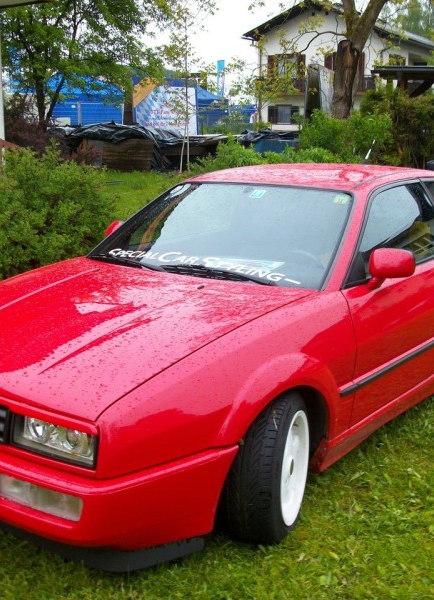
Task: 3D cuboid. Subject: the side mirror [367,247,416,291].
[{"bbox_3d":[0.745,-0.133,3.389,0.208,0.162,0.110,11,18,38],"label":"side mirror"}]

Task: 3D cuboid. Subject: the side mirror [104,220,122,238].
[{"bbox_3d":[-0.526,-0.364,4.388,0.208,0.162,0.110,11,18,38],"label":"side mirror"}]

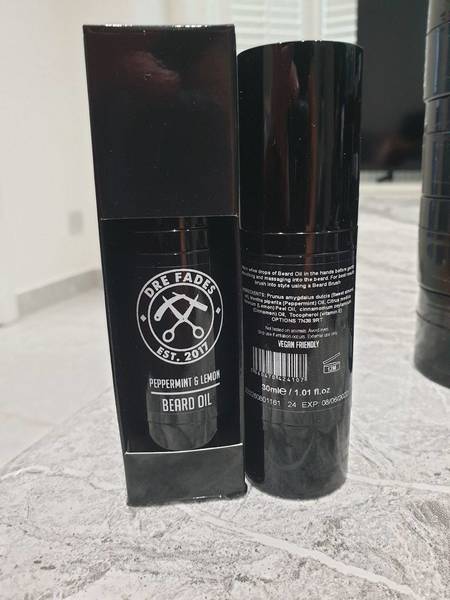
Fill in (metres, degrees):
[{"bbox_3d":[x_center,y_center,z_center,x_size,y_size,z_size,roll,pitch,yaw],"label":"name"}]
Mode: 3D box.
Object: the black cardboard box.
[{"bbox_3d":[-0.015,-0.006,0.140,0.036,0.130,0.036,-3,13,-3],"label":"black cardboard box"}]

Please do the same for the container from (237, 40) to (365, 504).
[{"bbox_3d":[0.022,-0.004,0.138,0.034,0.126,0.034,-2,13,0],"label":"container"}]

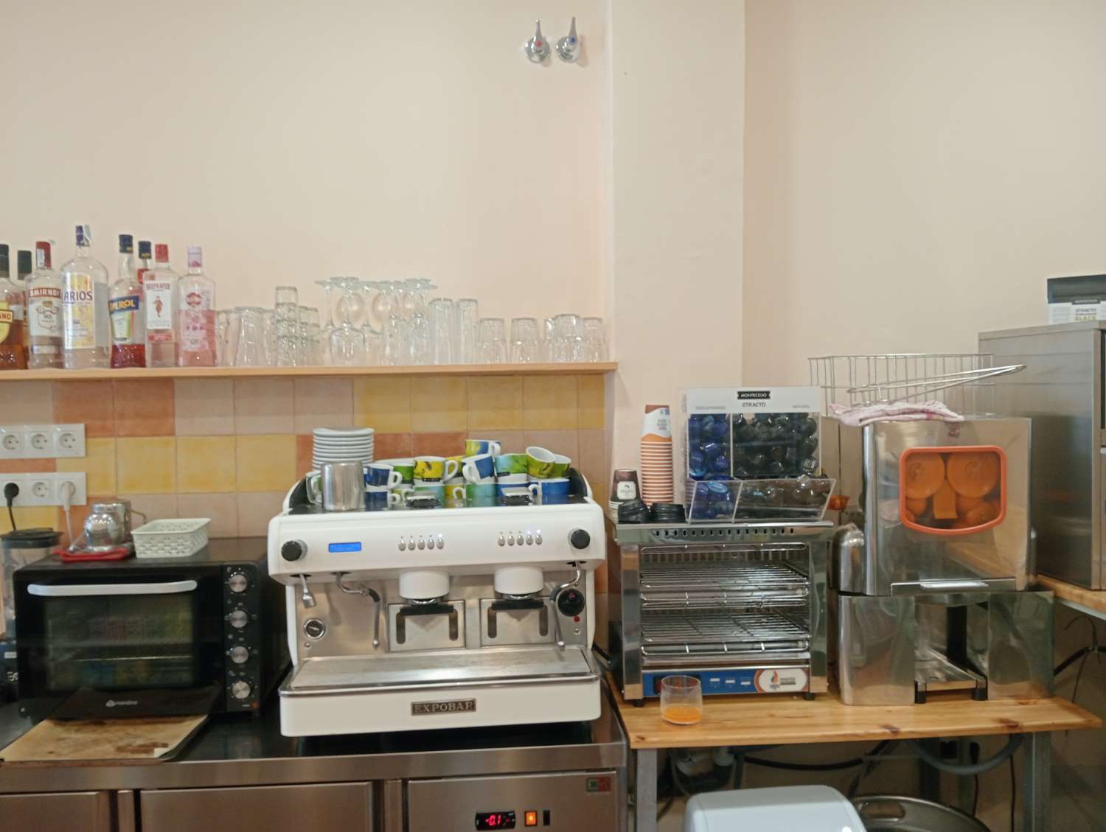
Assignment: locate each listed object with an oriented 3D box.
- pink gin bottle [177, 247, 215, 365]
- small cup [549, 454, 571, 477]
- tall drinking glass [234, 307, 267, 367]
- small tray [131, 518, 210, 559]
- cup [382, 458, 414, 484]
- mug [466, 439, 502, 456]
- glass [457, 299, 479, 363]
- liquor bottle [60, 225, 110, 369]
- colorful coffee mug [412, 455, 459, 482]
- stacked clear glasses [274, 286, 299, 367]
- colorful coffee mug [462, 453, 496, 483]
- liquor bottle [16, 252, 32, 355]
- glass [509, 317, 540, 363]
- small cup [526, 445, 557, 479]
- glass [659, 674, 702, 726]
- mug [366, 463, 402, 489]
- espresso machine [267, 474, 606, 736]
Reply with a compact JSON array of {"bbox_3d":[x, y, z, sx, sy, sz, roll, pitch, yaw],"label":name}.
[{"bbox_3d":[-0.882,-0.270,2.216,0.079,0.295,0.065,-1,4,-6],"label":"pink gin bottle"},{"bbox_3d":[0.008,0.116,2.010,0.076,0.057,0.068,9,12,0],"label":"small cup"},{"bbox_3d":[-0.745,-0.195,2.210,0.077,0.150,0.077,-1,2,-6],"label":"tall drinking glass"},{"bbox_3d":[-0.894,0.290,2.115,0.137,0.060,0.195,-1,2,-6],"label":"small tray"},{"bbox_3d":[-0.344,0.133,2.020,0.085,0.057,0.072,-1,2,-9],"label":"cup"},{"bbox_3d":[-0.151,0.083,2.008,0.078,0.057,0.104,-1,2,-22],"label":"mug"},{"bbox_3d":[-0.220,-0.218,2.310,0.058,0.167,0.058,-1,4,-6],"label":"glass"},{"bbox_3d":[-1.114,-0.282,2.135,0.102,0.342,0.098,-1,2,0],"label":"liquor bottle"},{"bbox_3d":[-0.256,0.119,1.955,0.098,0.058,0.070,-1,2,-8],"label":"colorful coffee mug"},{"bbox_3d":[-0.670,-0.225,2.252,0.061,0.201,0.061,-1,4,-6],"label":"stacked clear glasses"},{"bbox_3d":[-0.173,0.124,2.021,0.070,0.056,0.092,-9,7,41],"label":"colorful coffee mug"},{"bbox_3d":[-1.299,-0.259,2.200,0.085,0.295,0.085,-1,2,0],"label":"liquor bottle"},{"bbox_3d":[-0.072,-0.194,2.310,0.078,0.120,0.078,-1,2,-6],"label":"glass"},{"bbox_3d":[-0.038,0.115,2.059,0.072,0.058,0.092,20,19,-8],"label":"small cup"},{"bbox_3d":[0.277,0.614,1.937,0.091,0.083,0.091,-1,4,0],"label":"glass"},{"bbox_3d":[-0.373,0.136,1.978,0.088,0.056,0.065,4,4,10],"label":"mug"},{"bbox_3d":[-0.255,0.399,2.067,0.680,0.502,0.550,-1,4,-7],"label":"espresso machine"}]

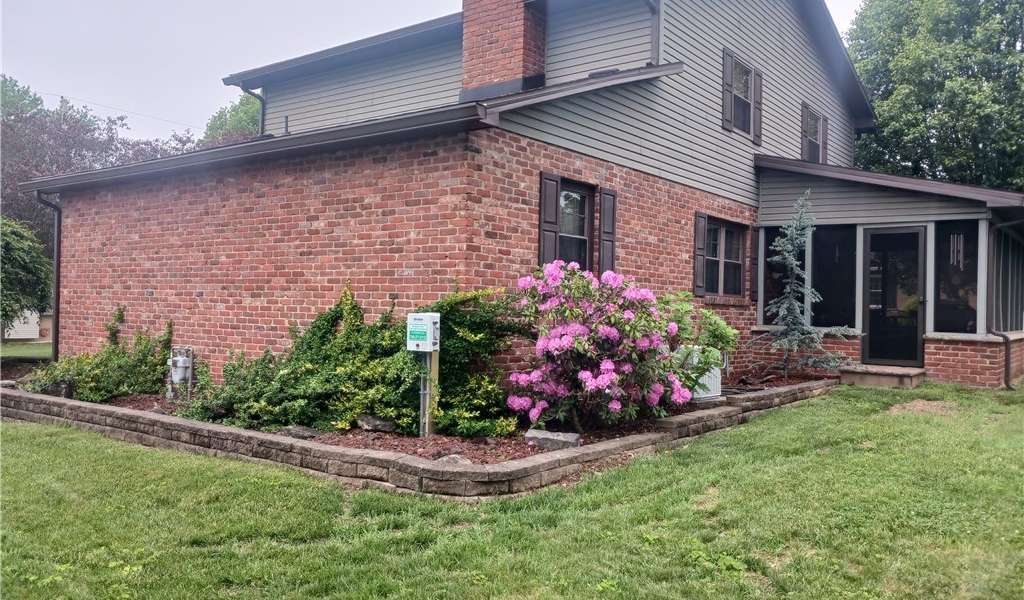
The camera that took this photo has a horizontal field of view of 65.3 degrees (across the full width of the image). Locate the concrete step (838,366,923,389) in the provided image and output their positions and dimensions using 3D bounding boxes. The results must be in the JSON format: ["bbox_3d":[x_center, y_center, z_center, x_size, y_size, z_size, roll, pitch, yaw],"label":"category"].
[{"bbox_3d":[5.384,1.104,11.541,0.950,0.220,0.980,1,0,37],"label":"concrete step"}]

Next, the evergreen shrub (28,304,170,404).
[{"bbox_3d":[-5.267,0.619,10.206,2.500,1.000,1.250,1,0,37],"label":"evergreen shrub"}]

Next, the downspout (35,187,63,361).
[{"bbox_3d":[-7.098,-0.288,12.167,0.085,2.670,0.360,1,0,37],"label":"downspout"}]

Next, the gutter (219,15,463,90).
[{"bbox_3d":[-3.034,-4.161,13.460,6.070,0.130,0.130,1,0,37],"label":"gutter"}]

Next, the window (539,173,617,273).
[{"bbox_3d":[0.729,-0.707,8.845,0.120,1.195,1.560,1,0,37],"label":"window"}]

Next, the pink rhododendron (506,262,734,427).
[{"bbox_3d":[1.007,0.426,7.473,1.500,1.550,2.250,1,0,37],"label":"pink rhododendron"}]

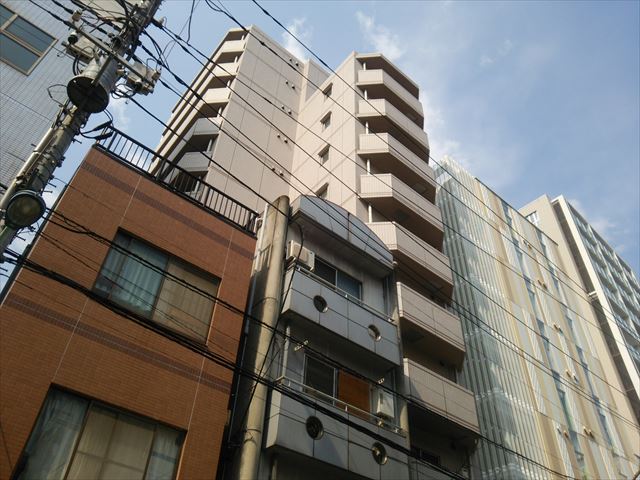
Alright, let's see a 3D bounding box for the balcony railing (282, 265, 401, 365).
[{"bbox_3d":[0.549,2.049,14.096,3.545,1.445,0.550,31,-51,-25],"label":"balcony railing"}]

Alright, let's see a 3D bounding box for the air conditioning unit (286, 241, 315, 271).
[{"bbox_3d":[-0.519,0.474,14.494,0.748,0.583,0.293,31,-51,-25],"label":"air conditioning unit"}]

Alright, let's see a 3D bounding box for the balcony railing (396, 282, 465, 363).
[{"bbox_3d":[3.442,2.834,18.766,4.765,1.490,0.955,31,-51,-25],"label":"balcony railing"}]

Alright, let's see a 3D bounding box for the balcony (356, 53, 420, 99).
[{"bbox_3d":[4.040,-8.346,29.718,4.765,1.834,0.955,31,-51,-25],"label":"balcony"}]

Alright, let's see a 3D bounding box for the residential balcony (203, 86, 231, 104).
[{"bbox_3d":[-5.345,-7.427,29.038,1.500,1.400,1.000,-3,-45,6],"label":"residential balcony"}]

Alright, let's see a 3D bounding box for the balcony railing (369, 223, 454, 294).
[{"bbox_3d":[3.553,0.762,20.796,4.765,1.452,0.955,31,-51,-25],"label":"balcony railing"}]

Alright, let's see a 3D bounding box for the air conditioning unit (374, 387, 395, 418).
[{"bbox_3d":[1.553,4.007,13.347,0.465,0.617,0.283,31,-51,-25],"label":"air conditioning unit"}]

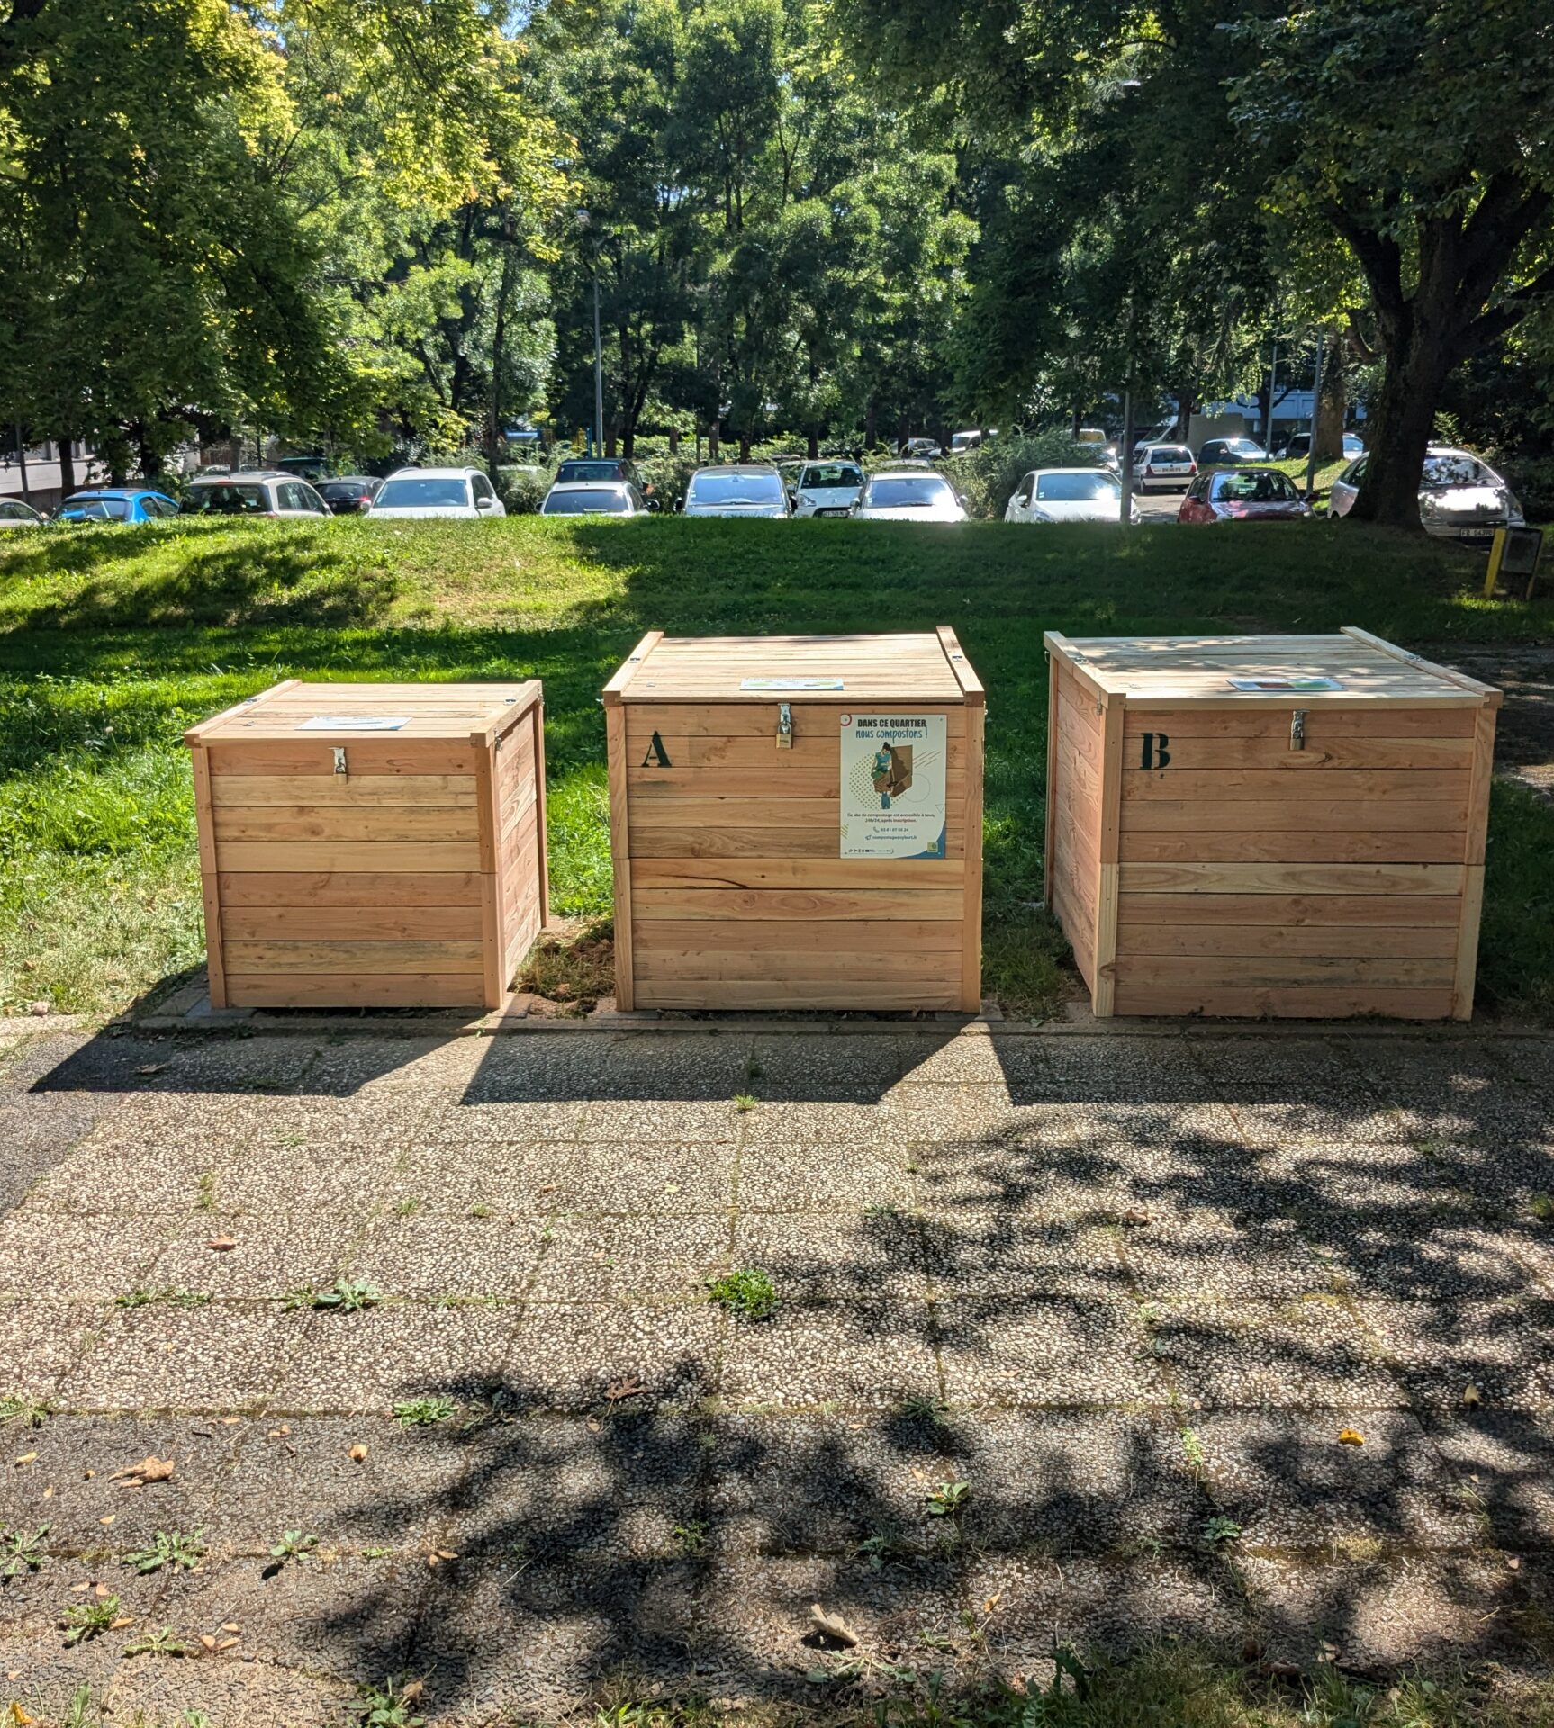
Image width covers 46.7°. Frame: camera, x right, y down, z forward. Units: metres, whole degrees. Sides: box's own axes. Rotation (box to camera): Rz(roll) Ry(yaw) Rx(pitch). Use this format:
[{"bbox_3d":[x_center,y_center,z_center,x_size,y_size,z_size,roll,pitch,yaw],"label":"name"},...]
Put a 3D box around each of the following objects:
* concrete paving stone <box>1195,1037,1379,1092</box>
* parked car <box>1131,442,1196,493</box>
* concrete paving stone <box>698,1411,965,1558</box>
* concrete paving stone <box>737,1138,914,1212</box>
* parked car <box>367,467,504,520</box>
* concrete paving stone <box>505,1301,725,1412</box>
[{"bbox_3d":[1.332,0.545,4.837,0.395,0.050,0.390,0,14,1],"label":"concrete paving stone"},{"bbox_3d":[11.444,-11.858,53.897,1.670,1.410,3.950,0,13,1],"label":"parked car"},{"bbox_3d":[0.086,1.023,2.943,0.395,0.050,0.395,0,14,1],"label":"concrete paving stone"},{"bbox_3d":[0.118,0.740,4.107,0.395,0.050,0.395,0,14,1],"label":"concrete paving stone"},{"bbox_3d":[-5.503,-5.552,28.774,1.810,1.660,4.350,-1,13,0],"label":"parked car"},{"bbox_3d":[-0.304,0.930,3.340,0.395,0.050,0.395,0,14,1],"label":"concrete paving stone"}]

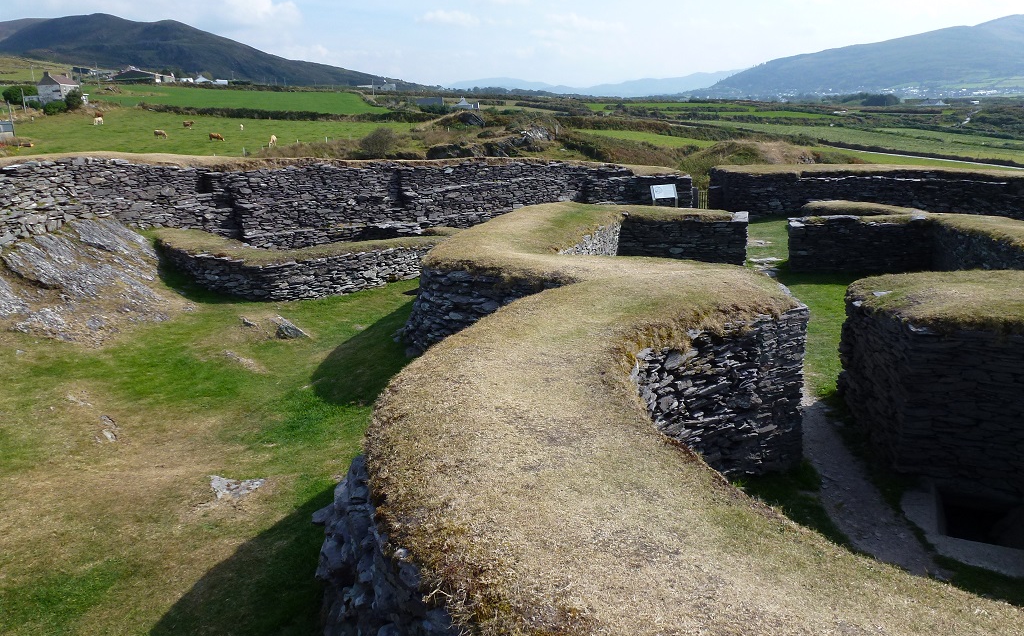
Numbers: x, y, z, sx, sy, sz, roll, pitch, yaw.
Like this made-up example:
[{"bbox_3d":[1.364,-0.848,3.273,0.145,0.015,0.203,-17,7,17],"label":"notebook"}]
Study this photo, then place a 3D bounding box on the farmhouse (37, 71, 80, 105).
[{"bbox_3d":[-124.122,-63.090,194.697,5.938,8.370,9.815,-1,18,-3],"label":"farmhouse"}]

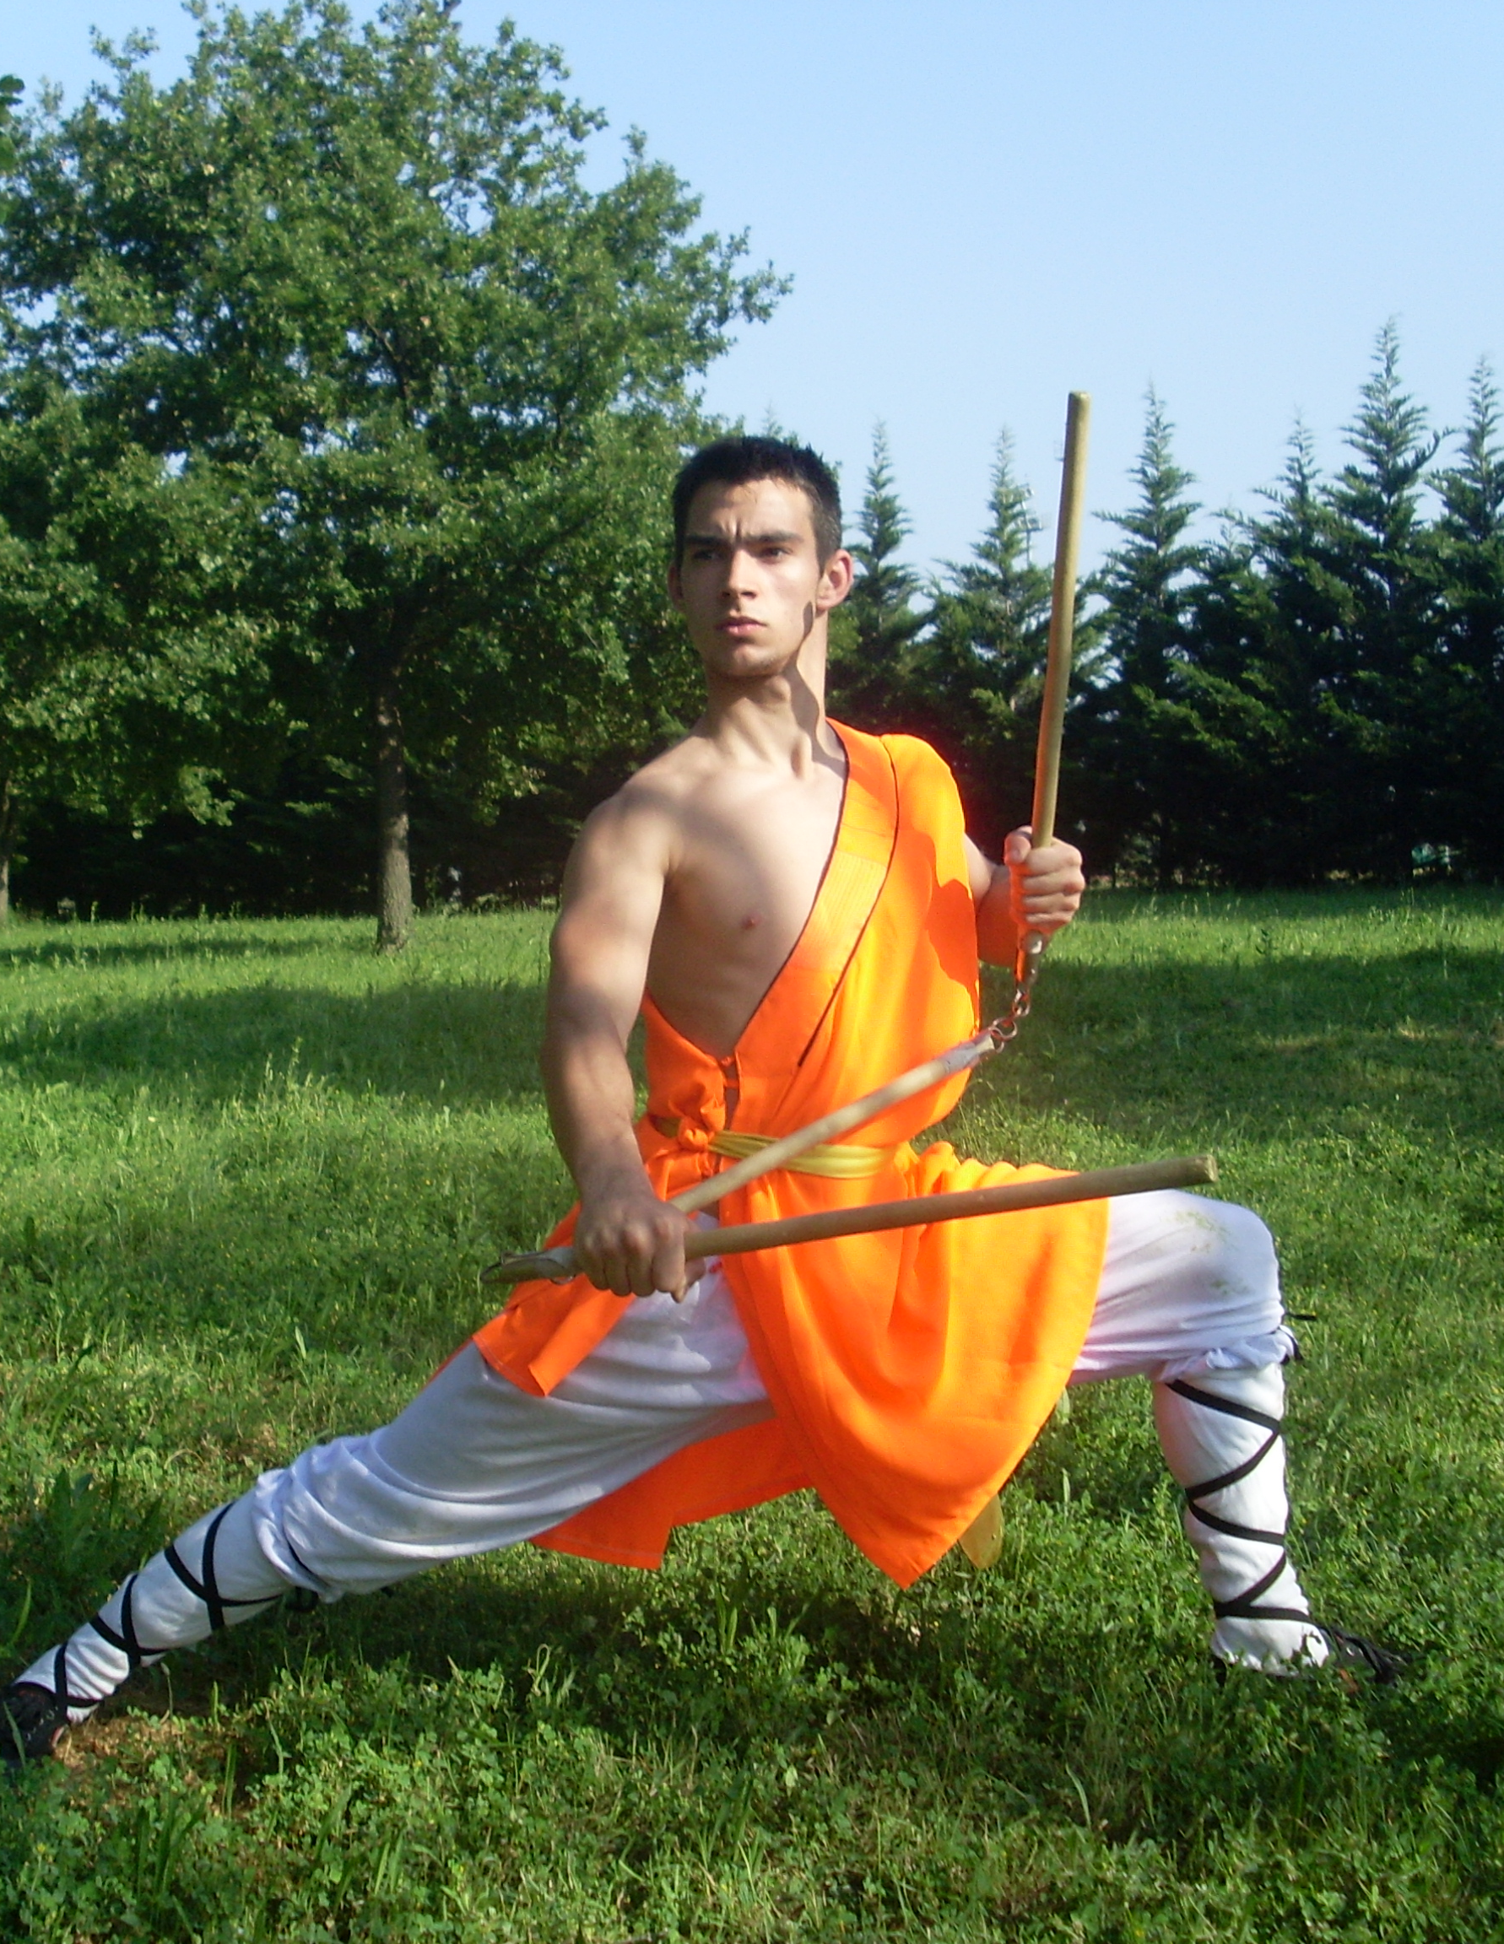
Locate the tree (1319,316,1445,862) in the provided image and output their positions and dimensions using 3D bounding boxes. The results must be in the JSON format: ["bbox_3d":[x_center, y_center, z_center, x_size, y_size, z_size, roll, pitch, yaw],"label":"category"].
[{"bbox_3d":[6.096,-3.562,27.500,1.350,5.421,1.350,0,3,0],"label":"tree"}]

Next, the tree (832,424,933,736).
[{"bbox_3d":[1.356,-3.299,30.000,1.400,4.953,1.400,0,3,0],"label":"tree"}]

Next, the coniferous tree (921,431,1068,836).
[{"bbox_3d":[2.570,-3.168,29.000,1.550,4.706,1.550,0,3,0],"label":"coniferous tree"}]

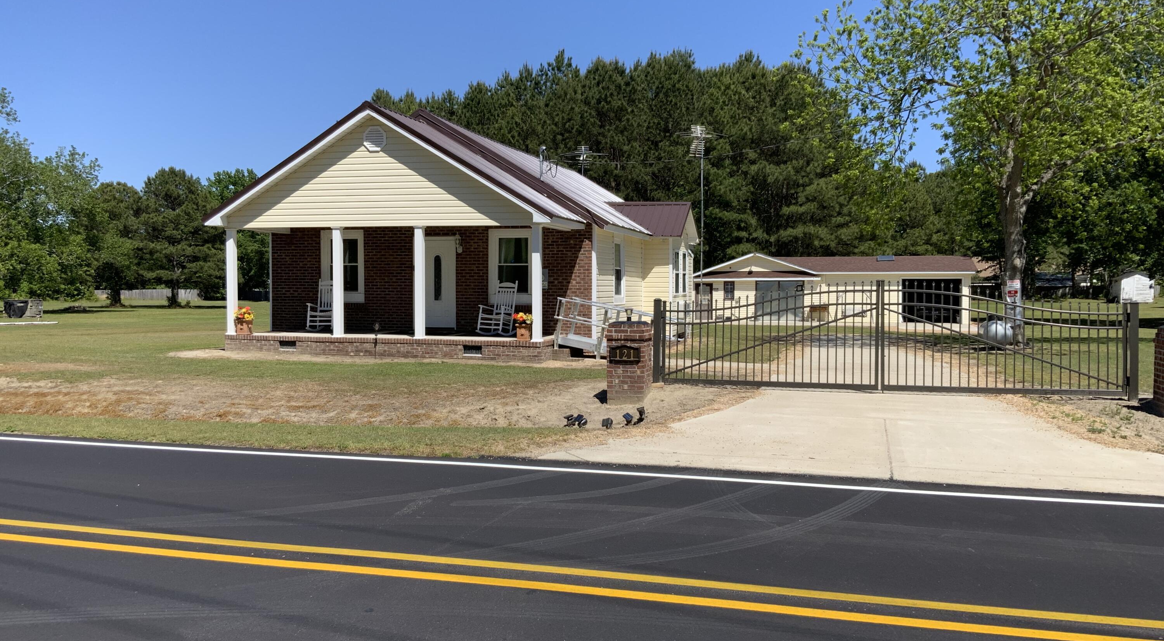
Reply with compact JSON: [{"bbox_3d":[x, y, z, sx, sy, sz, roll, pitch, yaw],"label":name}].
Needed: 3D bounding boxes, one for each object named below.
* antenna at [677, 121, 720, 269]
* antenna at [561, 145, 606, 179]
[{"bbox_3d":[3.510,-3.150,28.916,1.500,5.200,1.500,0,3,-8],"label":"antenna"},{"bbox_3d":[0.047,-5.636,35.231,1.700,1.400,1.600,0,3,-5],"label":"antenna"}]

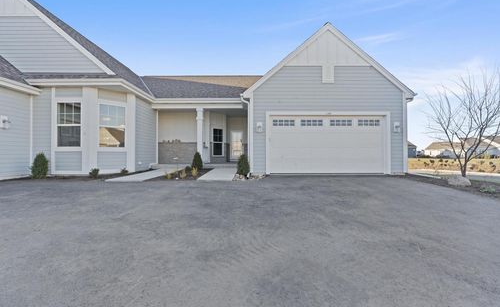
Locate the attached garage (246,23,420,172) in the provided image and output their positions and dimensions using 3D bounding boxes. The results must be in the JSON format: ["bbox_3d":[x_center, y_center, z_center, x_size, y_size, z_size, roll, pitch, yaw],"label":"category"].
[{"bbox_3d":[3.180,-2.180,12.350,7.000,6.150,6.800,0,0,-1],"label":"attached garage"}]

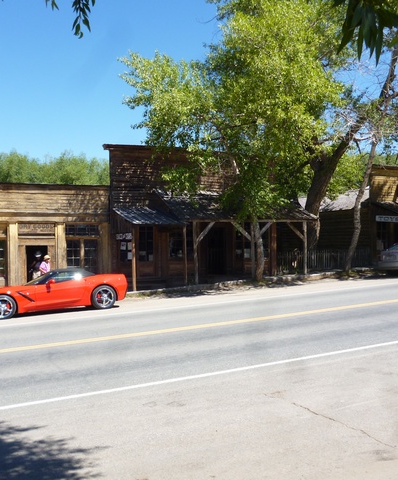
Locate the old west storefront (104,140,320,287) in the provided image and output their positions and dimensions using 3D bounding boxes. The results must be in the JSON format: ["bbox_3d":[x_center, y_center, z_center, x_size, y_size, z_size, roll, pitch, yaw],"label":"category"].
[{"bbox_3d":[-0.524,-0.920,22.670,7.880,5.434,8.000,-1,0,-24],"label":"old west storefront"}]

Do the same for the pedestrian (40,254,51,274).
[{"bbox_3d":[-5.351,1.296,18.081,0.400,1.530,0.480,-1,0,30],"label":"pedestrian"}]

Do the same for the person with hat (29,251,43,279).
[{"bbox_3d":[-5.747,1.244,18.342,0.520,1.708,0.420,-1,0,-30],"label":"person with hat"}]

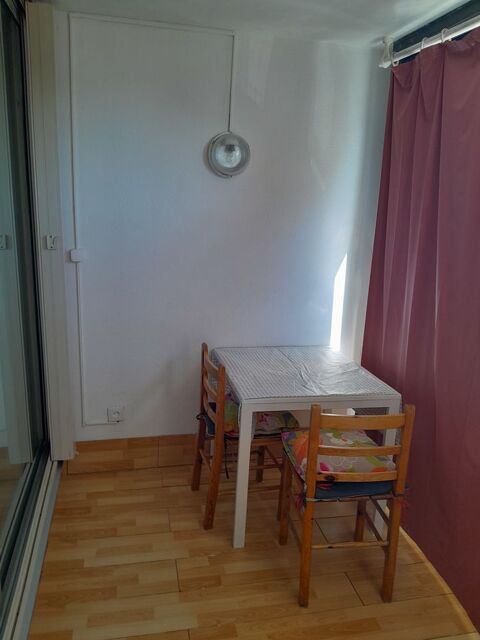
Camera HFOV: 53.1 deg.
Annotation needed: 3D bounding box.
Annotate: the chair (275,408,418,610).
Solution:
[{"bbox_3d":[0.429,0.689,2.032,0.410,0.850,0.425,1,15,-8],"label":"chair"}]

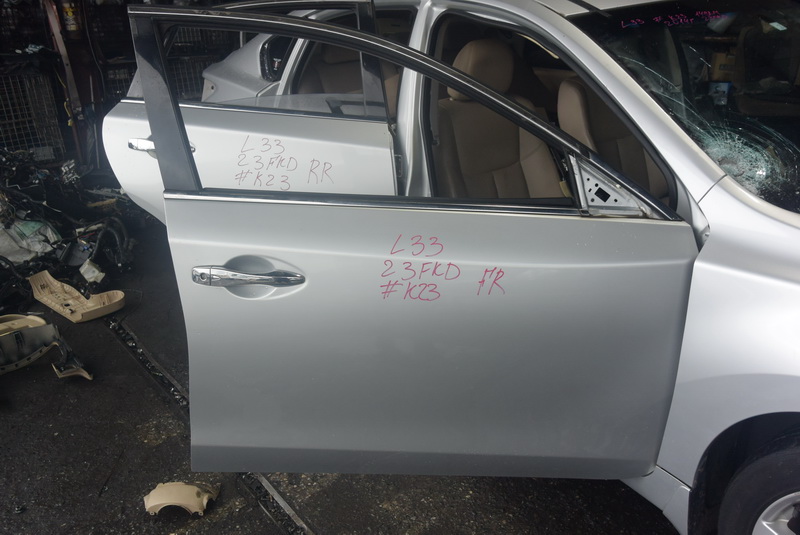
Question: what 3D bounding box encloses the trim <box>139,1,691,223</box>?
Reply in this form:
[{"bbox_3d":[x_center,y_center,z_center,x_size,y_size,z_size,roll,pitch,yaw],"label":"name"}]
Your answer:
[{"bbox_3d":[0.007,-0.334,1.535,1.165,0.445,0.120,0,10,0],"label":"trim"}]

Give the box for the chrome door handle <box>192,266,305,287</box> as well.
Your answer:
[{"bbox_3d":[-0.315,0.019,1.483,0.232,0.038,0.045,0,21,0],"label":"chrome door handle"}]

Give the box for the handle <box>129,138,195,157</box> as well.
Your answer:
[{"bbox_3d":[-0.803,-0.405,2.400,0.230,0.038,0.045,2,21,6],"label":"handle"}]

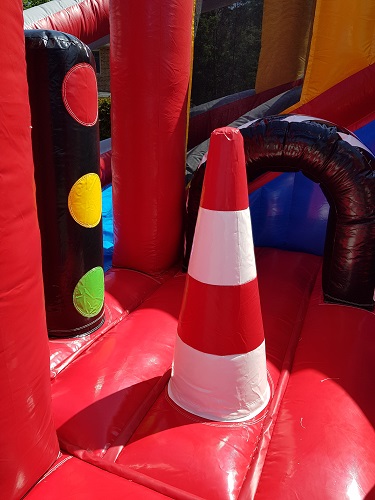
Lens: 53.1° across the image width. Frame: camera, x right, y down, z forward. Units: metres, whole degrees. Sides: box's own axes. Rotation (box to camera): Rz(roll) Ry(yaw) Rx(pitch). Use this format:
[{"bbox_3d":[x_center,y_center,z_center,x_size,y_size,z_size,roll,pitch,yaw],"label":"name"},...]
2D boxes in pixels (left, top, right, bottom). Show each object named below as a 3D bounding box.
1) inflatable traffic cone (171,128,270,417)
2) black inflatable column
[{"bbox_3d":[0.162,0.088,1.737,0.509,1.232,0.509,1,13,0],"label":"inflatable traffic cone"},{"bbox_3d":[-0.820,-0.368,2.418,0.516,1.788,0.516,6,14,23],"label":"black inflatable column"}]

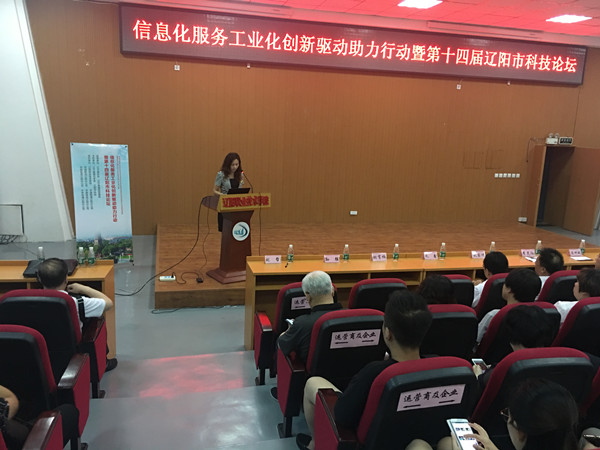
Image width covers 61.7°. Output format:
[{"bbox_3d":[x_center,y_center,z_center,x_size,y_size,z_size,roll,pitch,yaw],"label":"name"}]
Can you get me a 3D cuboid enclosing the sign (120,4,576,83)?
[{"bbox_3d":[1.576,-3.451,9.995,9.750,0.880,0.120,0,11,-14],"label":"sign"}]

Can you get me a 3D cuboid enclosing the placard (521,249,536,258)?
[{"bbox_3d":[2.656,0.320,5.847,0.178,0.078,0.085,0,11,-14],"label":"placard"}]

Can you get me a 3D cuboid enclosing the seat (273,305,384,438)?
[{"bbox_3d":[0.203,0.900,3.145,0.620,0.975,0.650,0,11,-14],"label":"seat"}]

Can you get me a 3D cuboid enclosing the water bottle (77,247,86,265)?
[{"bbox_3d":[-2.102,0.298,4.827,0.061,0.190,0.061,0,11,-14],"label":"water bottle"}]

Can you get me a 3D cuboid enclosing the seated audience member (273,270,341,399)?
[{"bbox_3d":[0.055,0.782,3.264,0.540,1.150,0.820,0,11,-14],"label":"seated audience member"}]

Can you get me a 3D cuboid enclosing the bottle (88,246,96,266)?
[{"bbox_3d":[-2.010,0.296,4.855,0.061,0.190,0.061,0,11,-14],"label":"bottle"}]

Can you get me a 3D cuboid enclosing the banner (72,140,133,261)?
[{"bbox_3d":[-2.942,-0.315,7.554,0.790,1.790,0.200,0,11,-14],"label":"banner"}]

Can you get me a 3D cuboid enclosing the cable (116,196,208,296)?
[{"bbox_3d":[-1.794,0.231,6.445,1.080,1.220,0.500,0,11,-14],"label":"cable"}]

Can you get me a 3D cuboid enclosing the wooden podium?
[{"bbox_3d":[-0.804,0.127,6.369,0.680,1.120,0.570,-4,13,-30],"label":"wooden podium"}]

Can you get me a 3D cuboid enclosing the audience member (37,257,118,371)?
[{"bbox_3d":[-1.709,0.728,3.744,0.640,1.160,0.880,0,11,-14],"label":"audience member"}]

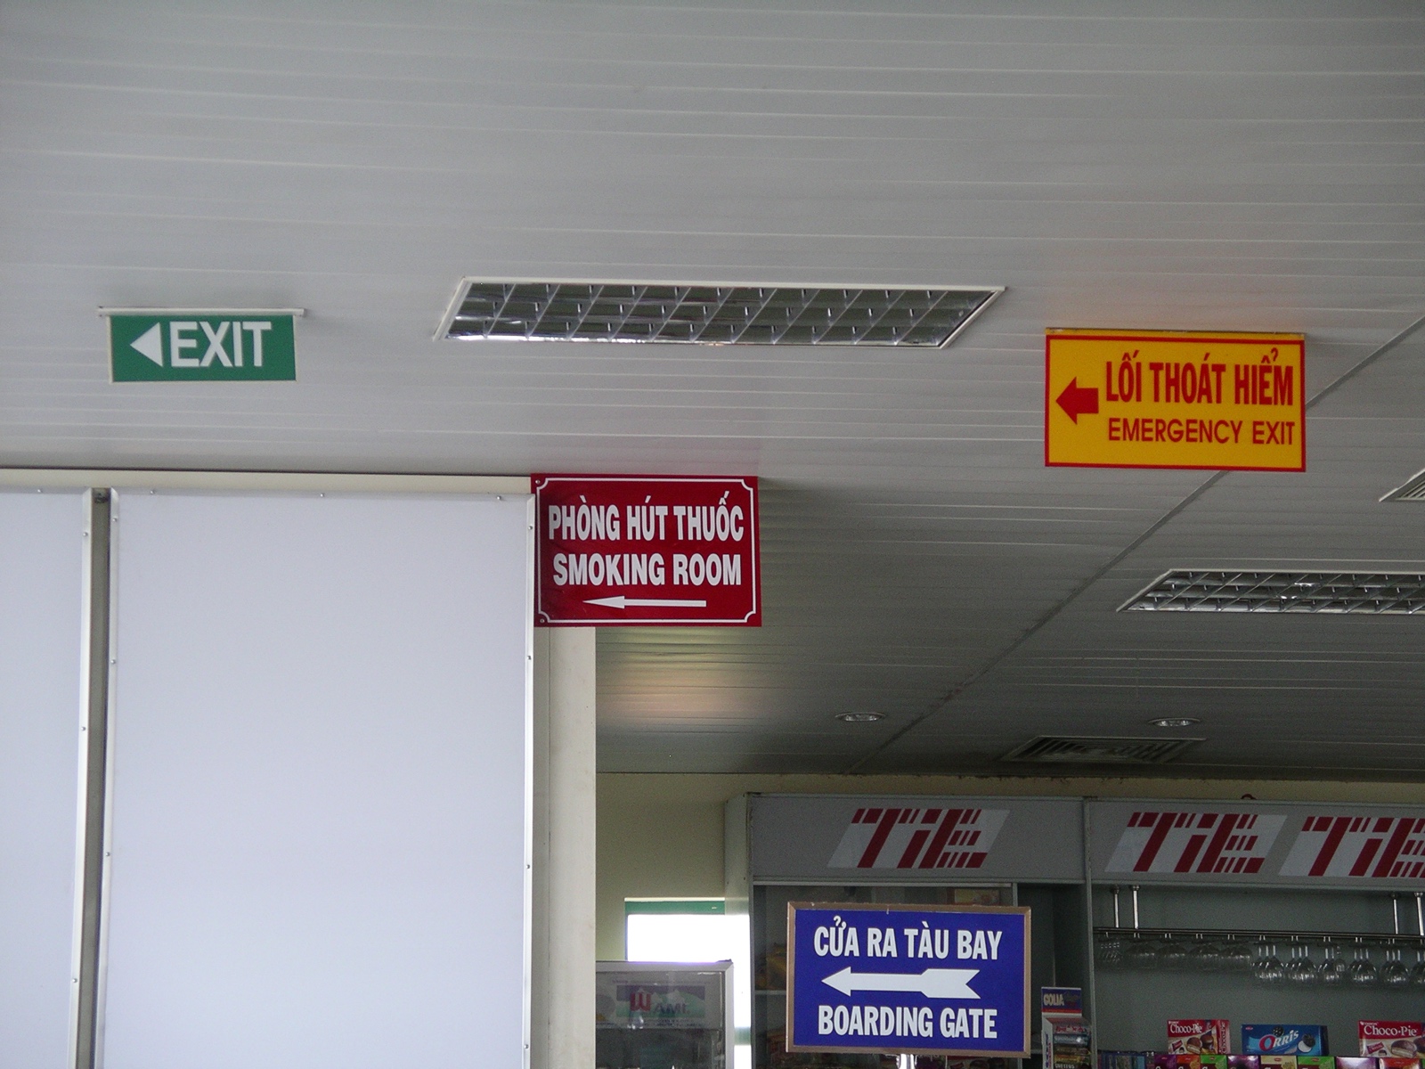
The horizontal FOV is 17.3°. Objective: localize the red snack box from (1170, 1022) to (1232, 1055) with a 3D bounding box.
[{"bbox_3d":[1.764,1.827,17.000,0.063,0.130,0.235,7,-12,-43],"label":"red snack box"}]

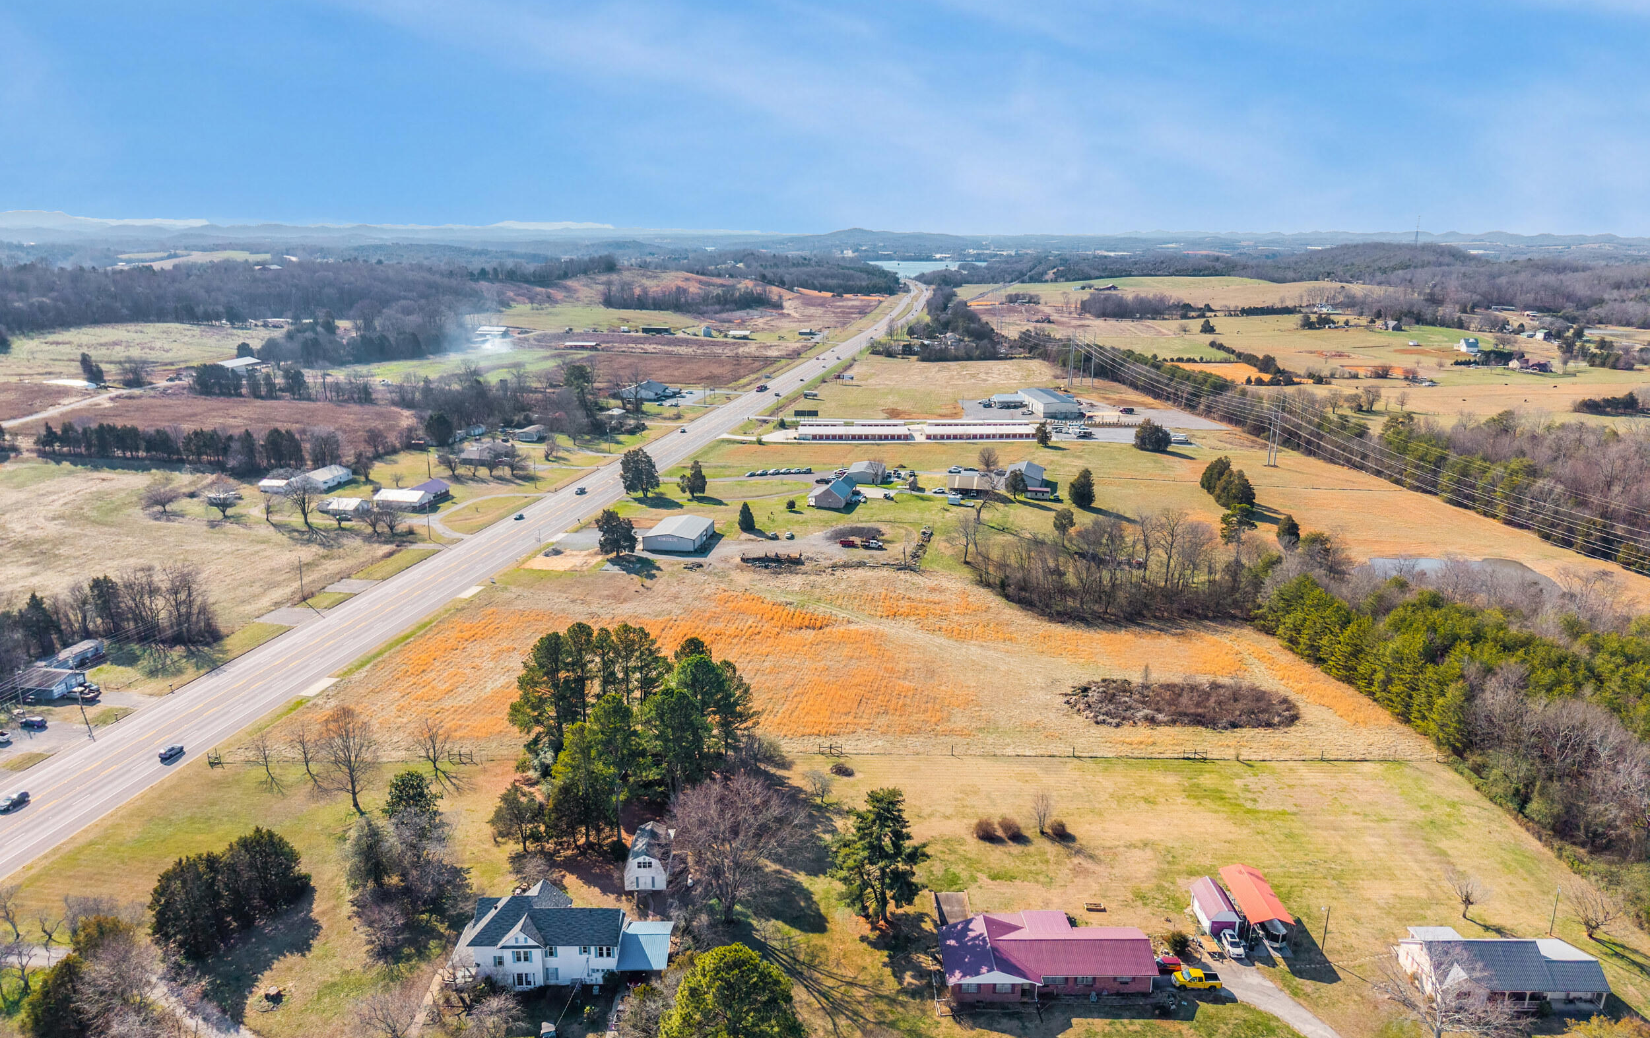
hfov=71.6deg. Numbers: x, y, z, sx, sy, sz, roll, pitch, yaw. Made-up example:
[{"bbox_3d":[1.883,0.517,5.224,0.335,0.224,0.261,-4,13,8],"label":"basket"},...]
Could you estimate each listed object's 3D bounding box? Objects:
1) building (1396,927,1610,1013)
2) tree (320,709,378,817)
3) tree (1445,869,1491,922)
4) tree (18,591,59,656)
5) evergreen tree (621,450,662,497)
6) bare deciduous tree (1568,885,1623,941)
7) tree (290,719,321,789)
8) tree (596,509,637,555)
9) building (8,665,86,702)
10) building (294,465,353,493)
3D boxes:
[{"bbox_3d":[80.100,52.272,135.387,20.300,6.000,12.300,0,14,0],"label":"building"},{"bbox_3d":[-73.064,36.818,176.245,8.190,16.200,8.190,0,14,0],"label":"tree"},{"bbox_3d":[86.113,50.333,153.089,5.800,6.900,5.800,0,14,0],"label":"tree"},{"bbox_3d":[-165.945,22.067,241.778,7.500,13.600,7.500,0,14,0],"label":"tree"},{"bbox_3d":[-62.621,-15.990,390.699,13.500,17.000,13.500,0,14,0],"label":"evergreen tree"},{"bbox_3d":[97.710,49.730,145.010,6.700,7.270,6.360,0,14,0],"label":"bare deciduous tree"},{"bbox_3d":[-85.390,37.245,188.367,4.700,9.500,4.700,0,14,0],"label":"tree"},{"bbox_3d":[-57.430,3.770,315.620,11.380,13.230,11.380,0,14,0],"label":"tree"},{"bbox_3d":[-151.900,31.478,223.772,9.200,4.100,8.300,2,14,8],"label":"building"},{"bbox_3d":[-178.800,-14.919,406.577,12.000,5.200,18.500,2,14,7],"label":"building"}]

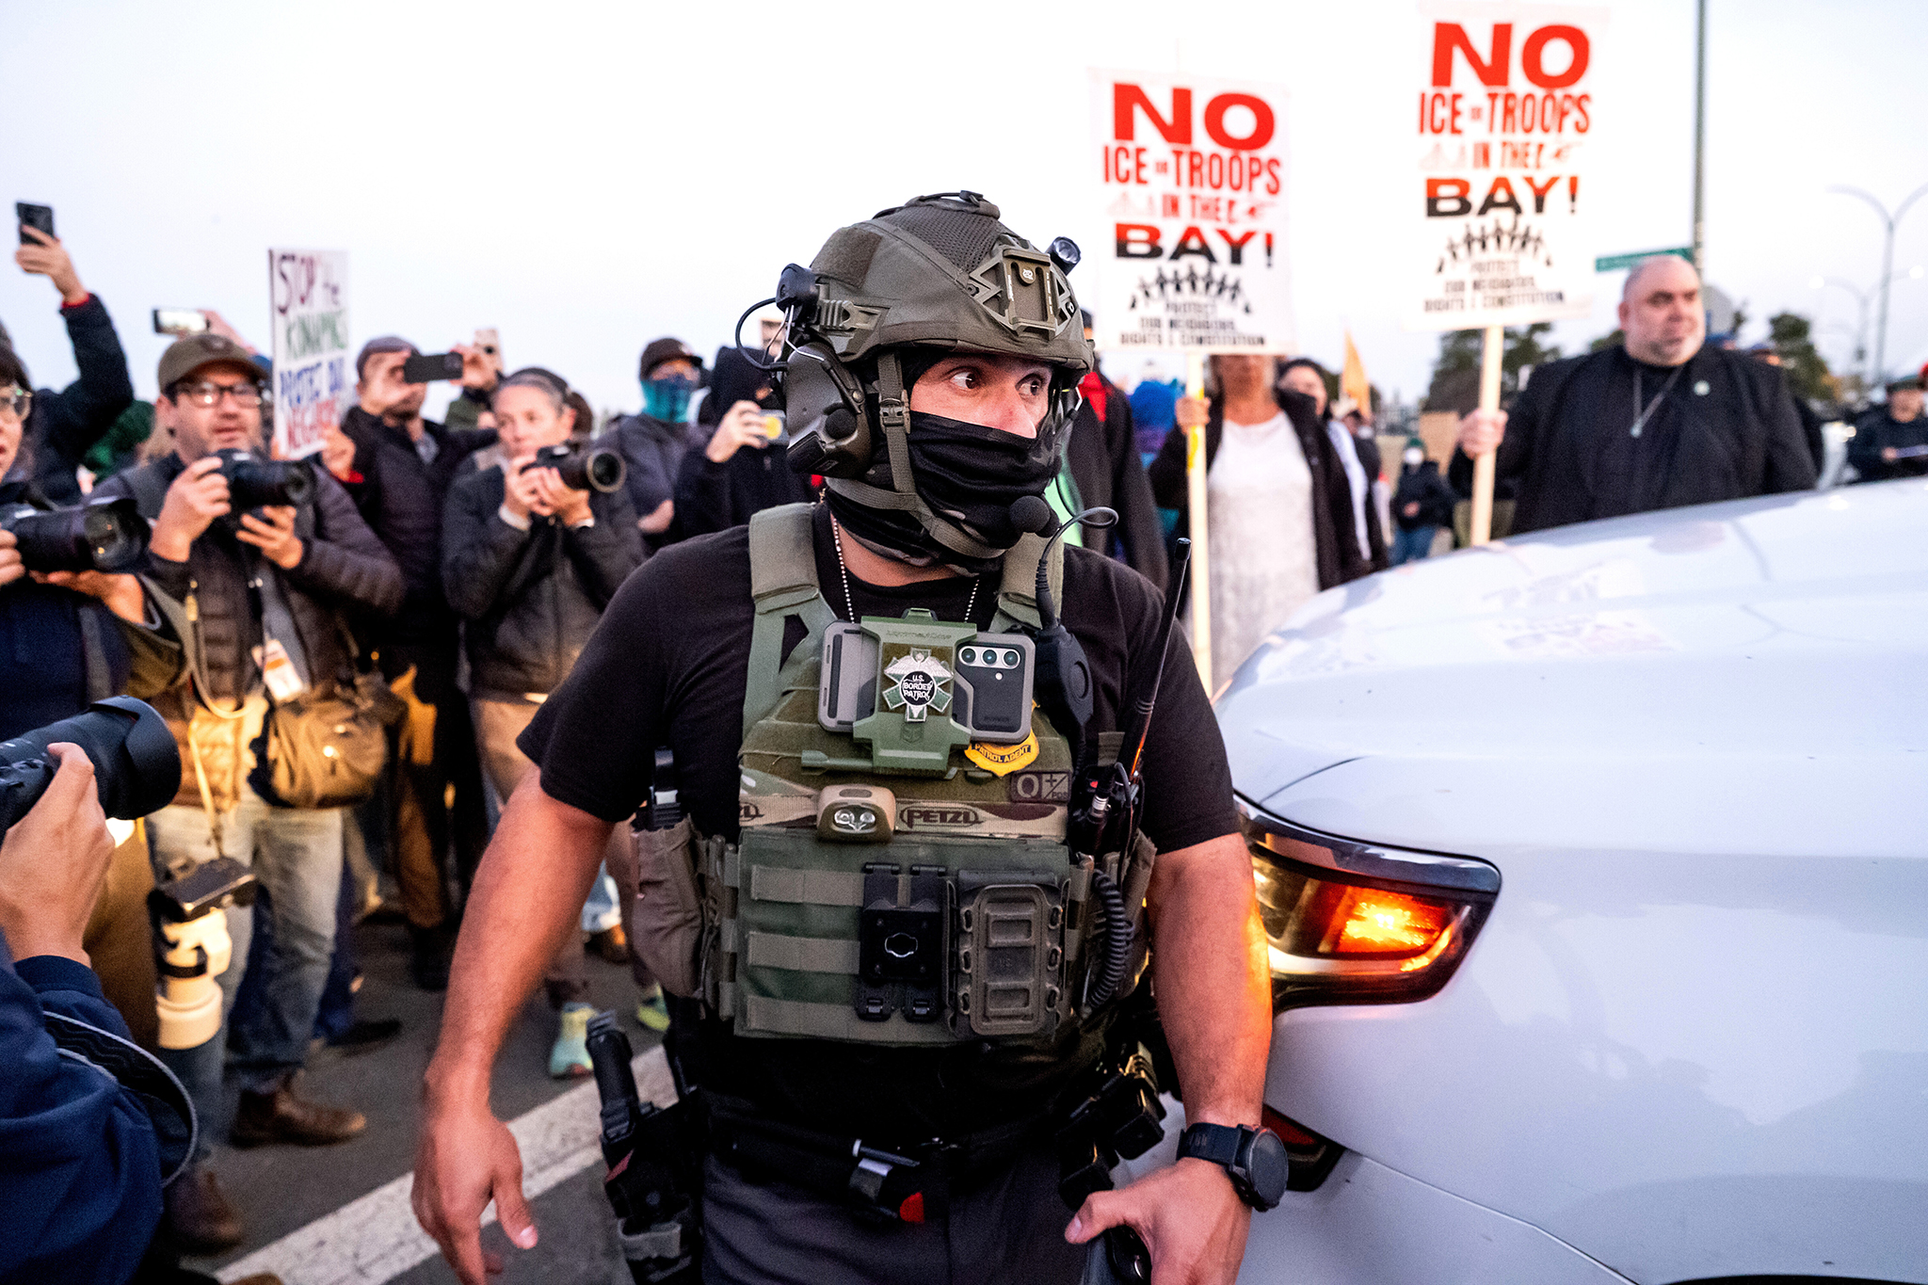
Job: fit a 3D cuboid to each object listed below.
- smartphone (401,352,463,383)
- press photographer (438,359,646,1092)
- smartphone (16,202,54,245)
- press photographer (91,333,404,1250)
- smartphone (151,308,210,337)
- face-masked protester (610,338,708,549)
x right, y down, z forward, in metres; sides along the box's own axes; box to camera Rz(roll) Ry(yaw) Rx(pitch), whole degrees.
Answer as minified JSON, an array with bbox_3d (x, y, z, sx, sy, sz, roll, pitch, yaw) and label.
[{"bbox_3d":[-1.428,-0.738,3.600,0.150,0.073,0.010,-9,11,-24],"label":"smartphone"},{"bbox_3d":[-0.960,0.210,3.230,0.510,1.670,0.470,-4,9,-21],"label":"press photographer"},{"bbox_3d":[-2.215,-0.972,3.200,0.075,0.152,0.010,-7,10,-37],"label":"smartphone"},{"bbox_3d":[-1.470,0.280,2.780,0.630,1.760,0.550,-7,10,-37],"label":"press photographer"},{"bbox_3d":[-2.336,-0.959,4.000,0.150,0.073,0.010,-5,9,-27],"label":"smartphone"},{"bbox_3d":[-0.820,0.010,4.000,0.550,1.790,0.400,-5,9,-24],"label":"face-masked protester"}]

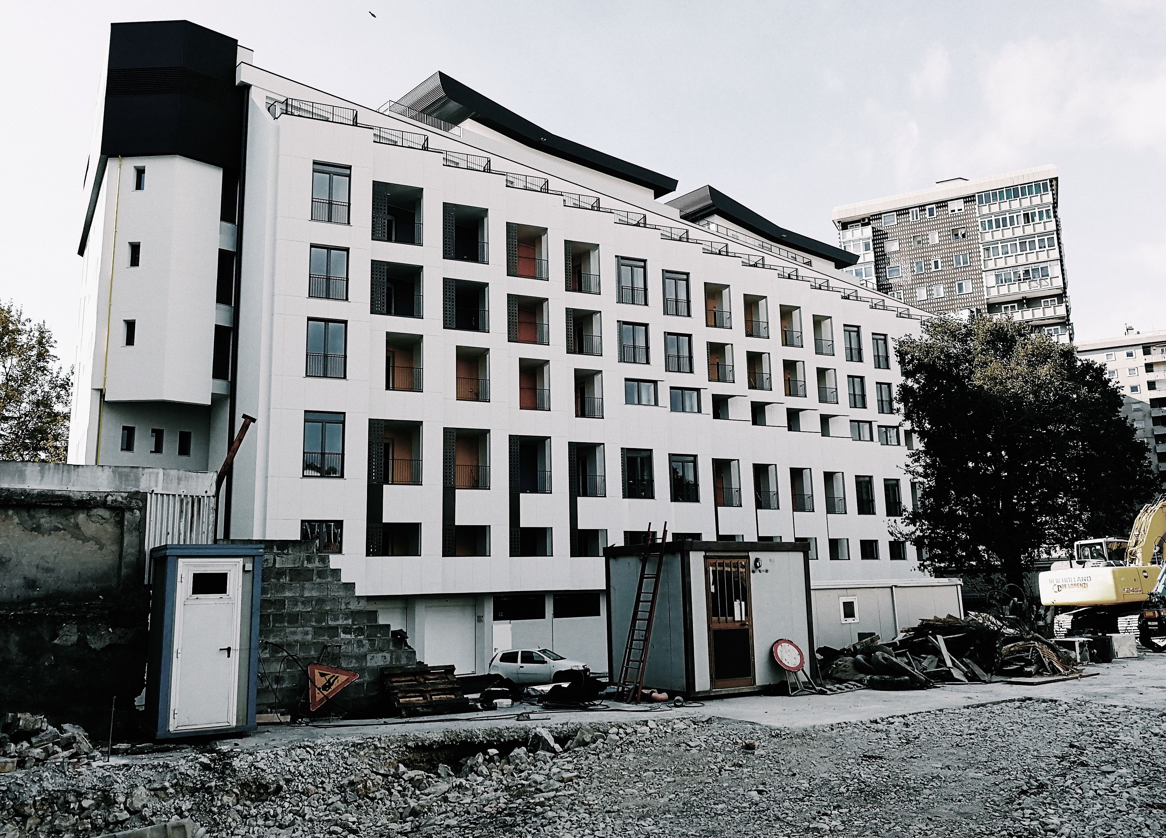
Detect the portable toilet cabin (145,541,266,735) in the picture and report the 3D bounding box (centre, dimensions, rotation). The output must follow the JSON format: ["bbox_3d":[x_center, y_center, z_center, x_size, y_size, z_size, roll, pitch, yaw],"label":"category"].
[{"bbox_3d":[-5.088,2.917,12.175,1.217,2.380,1.121,6,-13,-34],"label":"portable toilet cabin"}]

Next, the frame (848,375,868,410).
[{"bbox_3d":[17.908,-1.759,59.423,1.319,2.160,0.150,3,-11,-22],"label":"frame"}]

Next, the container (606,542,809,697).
[{"bbox_3d":[2.321,3.612,16.795,2.965,2.500,2.462,5,-13,-32],"label":"container"}]

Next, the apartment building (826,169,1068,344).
[{"bbox_3d":[42.098,-2.006,101.042,22.634,44.435,15.000,-6,-12,23],"label":"apartment building"}]

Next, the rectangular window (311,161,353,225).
[{"bbox_3d":[-9.878,-8.873,35.758,1.473,2.489,0.150,3,-11,-22],"label":"rectangular window"}]

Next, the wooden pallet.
[{"bbox_3d":[-2.408,4.144,13.927,1.200,0.144,0.800,5,29,-31],"label":"wooden pallet"}]

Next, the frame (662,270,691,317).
[{"bbox_3d":[4.943,-6.646,48.444,1.683,2.516,0.180,3,-12,-22],"label":"frame"}]

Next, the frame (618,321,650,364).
[{"bbox_3d":[2.566,-3.860,46.181,1.749,2.149,0.150,3,-11,-22],"label":"frame"}]

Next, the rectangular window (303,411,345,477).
[{"bbox_3d":[-9.557,0.960,33.587,1.461,2.484,0.180,3,-12,-22],"label":"rectangular window"}]

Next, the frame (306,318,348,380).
[{"bbox_3d":[-9.642,-2.646,34.268,1.461,2.289,0.180,3,-12,-22],"label":"frame"}]

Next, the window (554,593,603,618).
[{"bbox_3d":[-0.297,8.598,41.825,2.822,1.023,0.150,8,-14,-41],"label":"window"}]

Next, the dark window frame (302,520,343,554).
[{"bbox_3d":[-9.478,4.316,32.954,1.461,1.261,0.180,3,-12,-22],"label":"dark window frame"}]

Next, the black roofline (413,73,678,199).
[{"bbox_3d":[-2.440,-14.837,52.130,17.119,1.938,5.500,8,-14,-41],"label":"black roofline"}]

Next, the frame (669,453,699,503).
[{"bbox_3d":[5.252,3.098,47.179,1.643,2.490,0.150,3,-11,-22],"label":"frame"}]

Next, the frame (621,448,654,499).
[{"bbox_3d":[2.673,2.715,44.423,1.756,2.484,0.180,3,-12,-22],"label":"frame"}]

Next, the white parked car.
[{"bbox_3d":[-1.662,9.522,34.546,3.800,1.480,1.660,-5,-11,18],"label":"white parked car"}]

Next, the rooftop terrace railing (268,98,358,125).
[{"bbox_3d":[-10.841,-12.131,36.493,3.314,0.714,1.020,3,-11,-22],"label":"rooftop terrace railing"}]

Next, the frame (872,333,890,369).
[{"bbox_3d":[20.394,-4.611,62.289,1.286,2.460,0.150,3,-11,-22],"label":"frame"}]

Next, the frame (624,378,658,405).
[{"bbox_3d":[2.948,-1.312,45.835,1.843,1.334,0.150,3,-11,-22],"label":"frame"}]

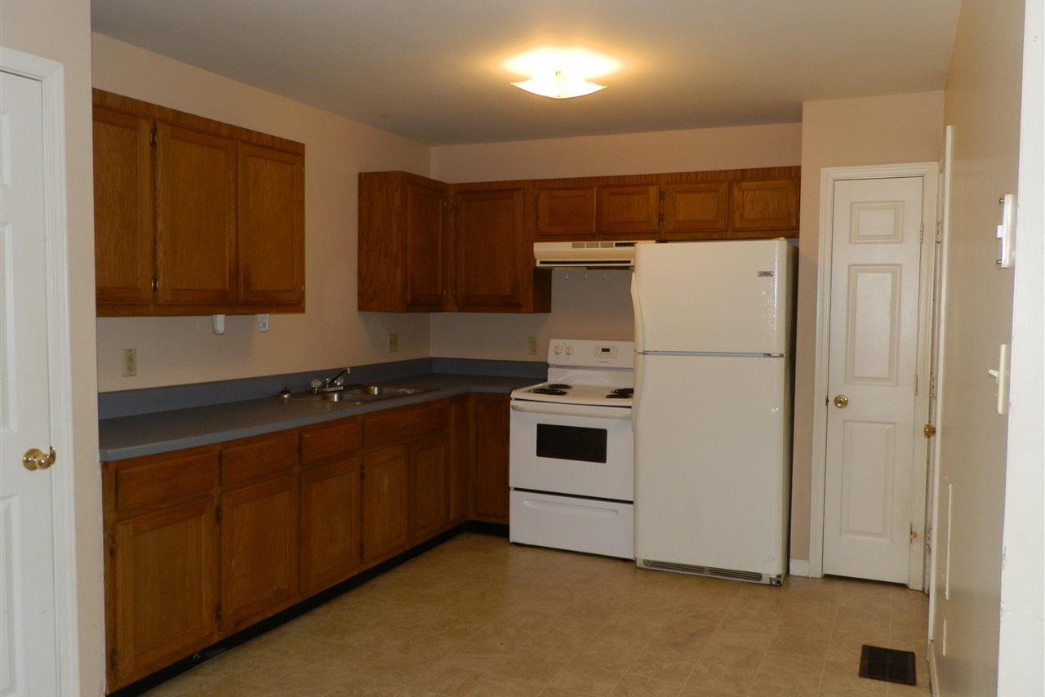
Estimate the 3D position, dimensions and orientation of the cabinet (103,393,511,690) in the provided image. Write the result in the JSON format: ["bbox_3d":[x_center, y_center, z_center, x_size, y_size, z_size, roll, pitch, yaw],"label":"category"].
[{"bbox_3d":[-0.839,0.730,4.161,0.910,0.880,3.040,2,3,24],"label":"cabinet"}]

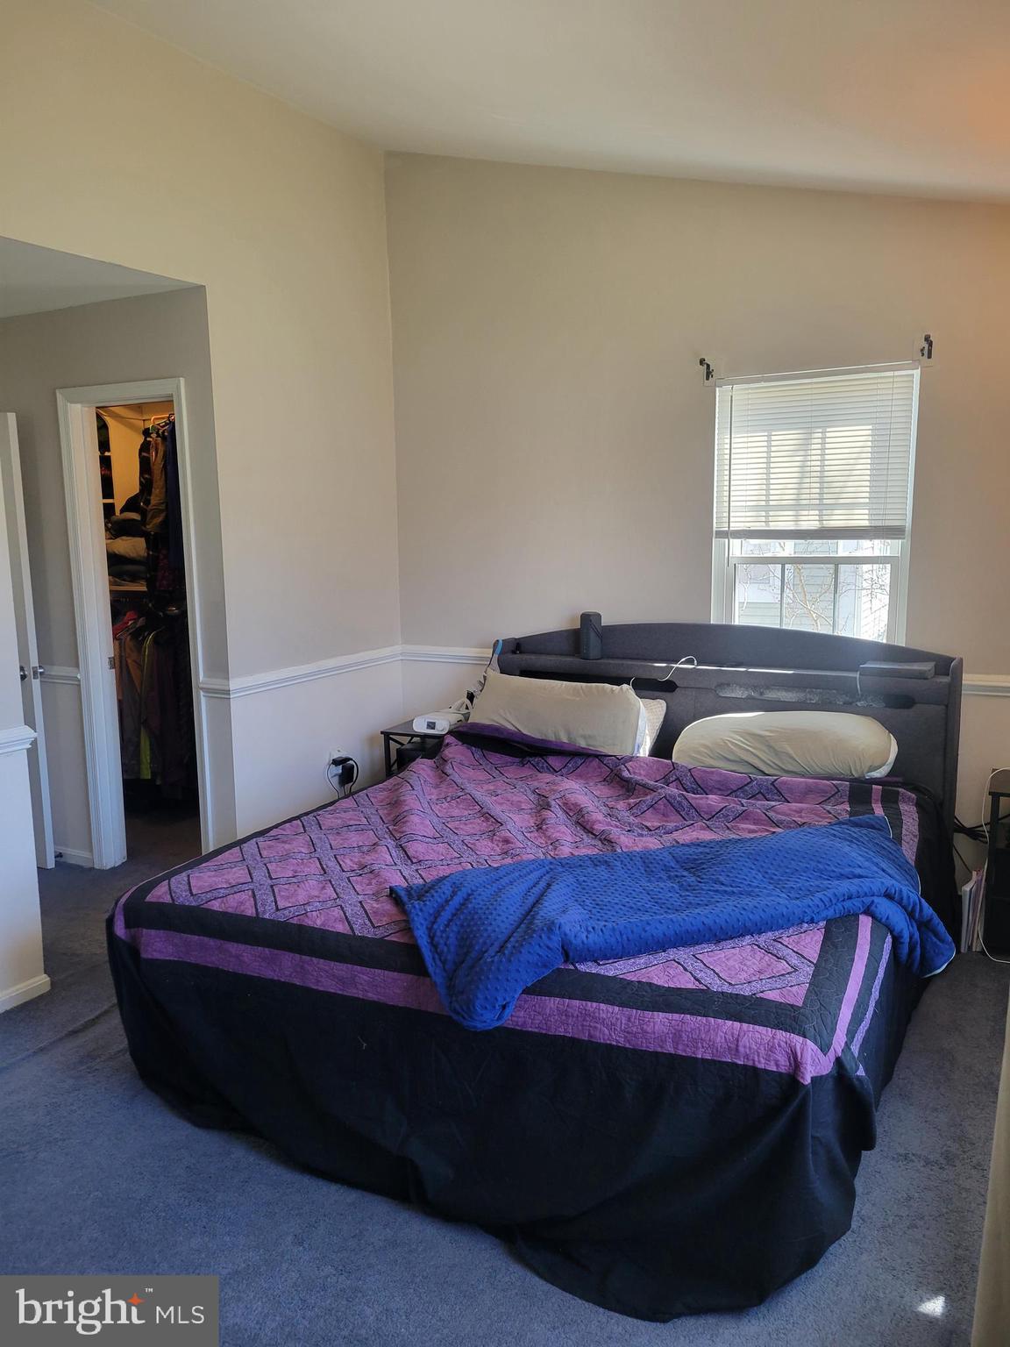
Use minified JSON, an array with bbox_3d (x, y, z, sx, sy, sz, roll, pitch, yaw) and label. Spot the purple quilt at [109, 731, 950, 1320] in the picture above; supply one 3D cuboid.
[{"bbox_3d":[0.287,0.756,3.283,1.950,0.650,2.200,4,10,27],"label":"purple quilt"}]

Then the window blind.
[{"bbox_3d":[1.238,-0.878,4.118,0.785,0.670,0.050,4,10,28],"label":"window blind"}]

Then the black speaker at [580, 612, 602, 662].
[{"bbox_3d":[0.384,-0.167,4.521,0.088,0.205,0.088,5,11,31],"label":"black speaker"}]

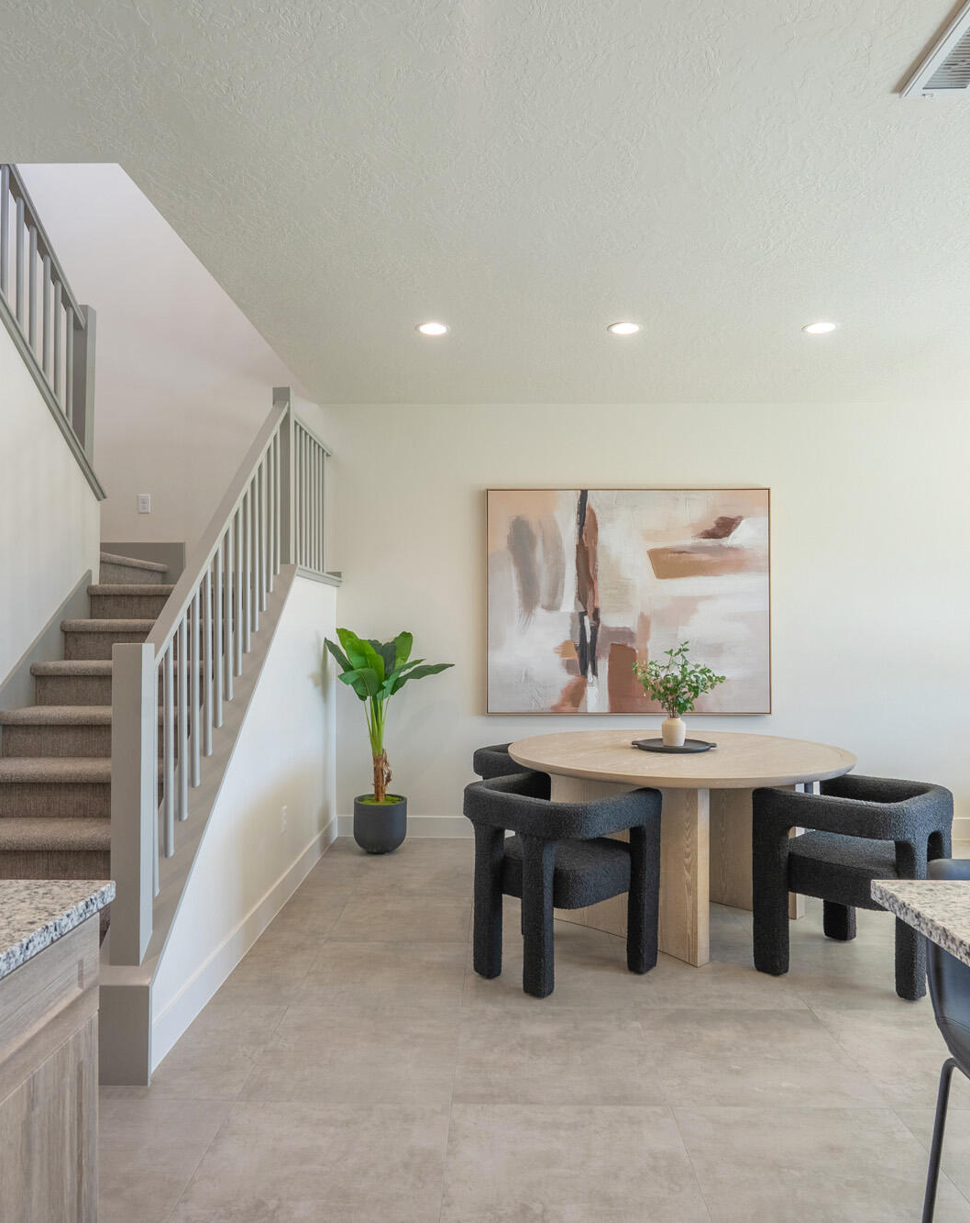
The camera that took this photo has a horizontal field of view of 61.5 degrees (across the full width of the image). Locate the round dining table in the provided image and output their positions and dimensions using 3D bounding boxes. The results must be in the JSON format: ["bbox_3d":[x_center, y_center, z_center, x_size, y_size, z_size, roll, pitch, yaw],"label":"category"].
[{"bbox_3d":[0.886,1.025,3.789,1.512,0.762,1.512,0,-1,0],"label":"round dining table"}]

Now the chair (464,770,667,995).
[{"bbox_3d":[0.282,1.052,3.228,0.620,0.685,0.560,-1,-2,43],"label":"chair"}]

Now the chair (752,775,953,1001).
[{"bbox_3d":[1.470,1.035,3.191,0.620,0.710,0.560,1,-2,-44],"label":"chair"}]

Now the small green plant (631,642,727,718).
[{"bbox_3d":[0.910,0.322,3.815,0.430,0.355,0.400,0,-1,1],"label":"small green plant"}]

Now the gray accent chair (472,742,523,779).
[{"bbox_3d":[0.297,1.063,4.383,0.620,0.710,0.560,1,-2,-44],"label":"gray accent chair"}]

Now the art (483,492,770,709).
[{"bbox_3d":[0.907,-0.063,5.152,1.785,1.425,0.045,0,-1,1],"label":"art"}]

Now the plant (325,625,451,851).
[{"bbox_3d":[-0.570,0.770,4.835,0.740,1.340,0.620,0,-1,1],"label":"plant"}]

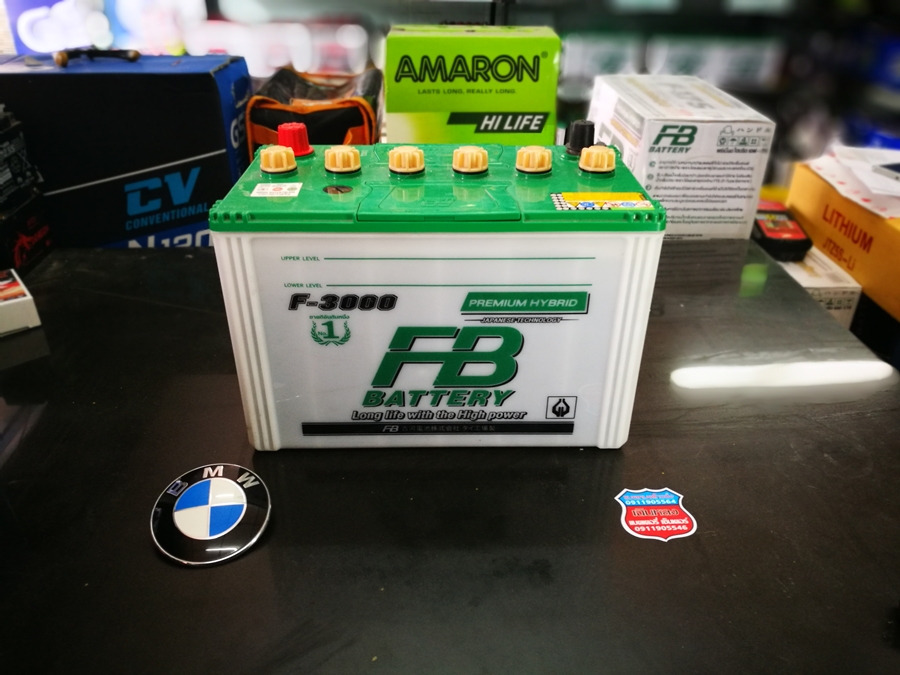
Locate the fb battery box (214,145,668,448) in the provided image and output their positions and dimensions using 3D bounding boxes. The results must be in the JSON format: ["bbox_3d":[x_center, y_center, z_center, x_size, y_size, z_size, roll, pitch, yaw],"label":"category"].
[{"bbox_3d":[-0.009,-0.042,0.586,0.305,0.209,0.171,0,30,-1],"label":"fb battery box"}]

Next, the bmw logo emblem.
[{"bbox_3d":[-0.168,0.125,0.496,0.080,0.008,0.080,-3,44,-14],"label":"bmw logo emblem"}]

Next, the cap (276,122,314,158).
[{"bbox_3d":[-0.128,-0.165,0.581,0.030,0.022,0.030,0,30,-1],"label":"cap"}]

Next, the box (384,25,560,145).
[{"bbox_3d":[0.033,-0.348,1.083,0.242,0.228,0.135,0,30,0],"label":"box"}]

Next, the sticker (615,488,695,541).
[{"bbox_3d":[0.148,0.127,0.505,0.053,0.001,0.055,0,30,-1],"label":"sticker"}]

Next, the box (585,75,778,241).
[{"bbox_3d":[0.346,-0.273,1.140,0.176,0.230,0.316,0,30,-2],"label":"box"}]

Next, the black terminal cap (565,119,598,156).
[{"bbox_3d":[0.111,-0.168,0.586,0.027,0.025,0.027,0,30,0],"label":"black terminal cap"}]

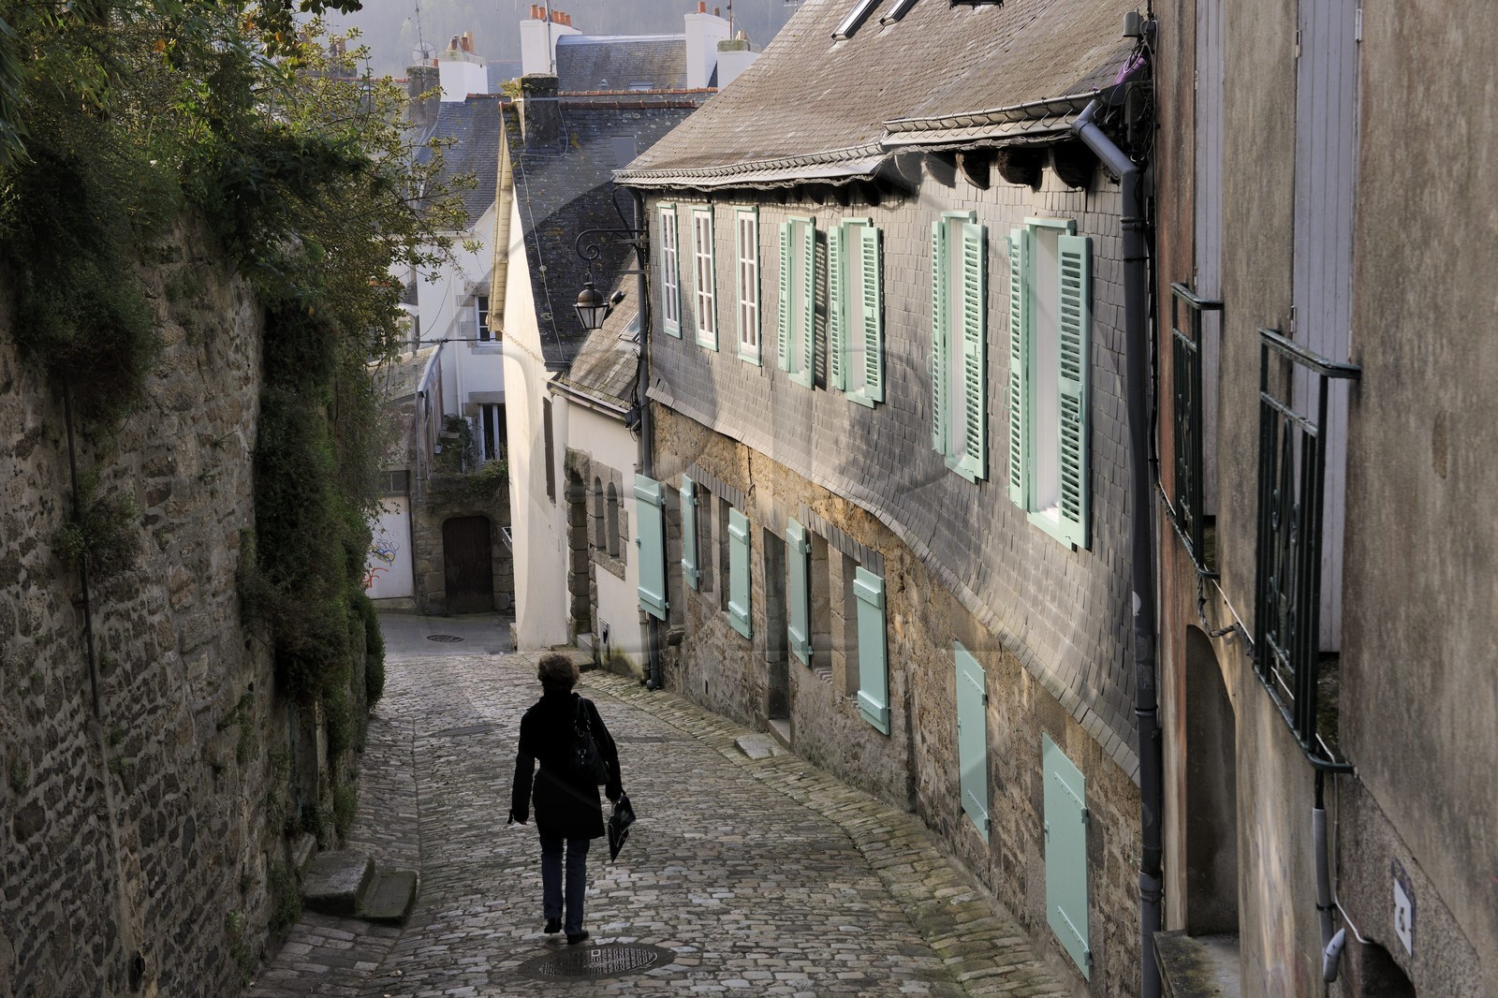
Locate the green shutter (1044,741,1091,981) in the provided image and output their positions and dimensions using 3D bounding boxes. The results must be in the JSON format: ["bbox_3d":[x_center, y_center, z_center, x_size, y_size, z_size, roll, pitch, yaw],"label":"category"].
[{"bbox_3d":[1.629,1.820,11.107,0.040,1.030,0.870,-3,8,-5],"label":"green shutter"}]

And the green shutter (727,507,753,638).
[{"bbox_3d":[-0.089,0.749,22.000,0.070,1.210,0.660,-4,10,-14],"label":"green shutter"}]

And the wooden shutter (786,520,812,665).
[{"bbox_3d":[0.479,0.894,20.917,0.070,1.330,0.730,-3,8,-10],"label":"wooden shutter"}]

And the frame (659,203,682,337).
[{"bbox_3d":[-1.029,-2.979,28.253,0.080,1.720,1.150,-3,8,-11],"label":"frame"}]

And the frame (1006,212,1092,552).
[{"bbox_3d":[1.560,-0.632,11.350,0.160,1.650,1.520,-3,10,-6],"label":"frame"}]

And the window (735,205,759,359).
[{"bbox_3d":[-0.010,-2.300,23.304,0.080,1.680,1.120,-3,8,-10],"label":"window"}]

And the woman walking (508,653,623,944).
[{"bbox_3d":[-1.014,1.644,11.970,0.600,1.640,0.420,-2,10,-3],"label":"woman walking"}]

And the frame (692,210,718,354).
[{"bbox_3d":[-0.487,-2.416,23.700,0.100,1.530,0.800,-4,10,-13],"label":"frame"}]

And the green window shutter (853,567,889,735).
[{"bbox_3d":[1.000,1.237,17.600,0.080,1.240,0.630,-4,10,-14],"label":"green window shutter"}]

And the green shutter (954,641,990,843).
[{"bbox_3d":[1.366,1.474,13.228,0.040,1.050,0.880,-3,8,-5],"label":"green shutter"}]

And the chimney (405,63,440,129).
[{"bbox_3d":[-7.188,-8.887,47.704,0.680,1.460,0.600,-2,8,0],"label":"chimney"}]

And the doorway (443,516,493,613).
[{"bbox_3d":[-5.097,1.169,39.300,0.880,1.820,0.200,-1,10,2],"label":"doorway"}]

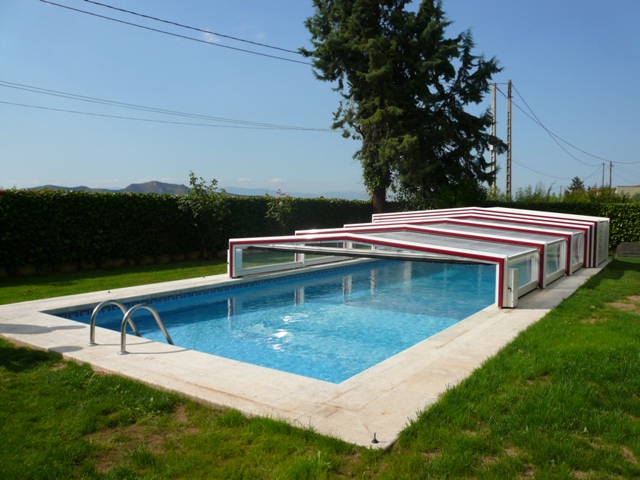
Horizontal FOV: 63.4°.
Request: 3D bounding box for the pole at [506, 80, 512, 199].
[{"bbox_3d":[10.438,-4.635,28.781,0.260,8.310,0.240,2,4,20],"label":"pole"}]

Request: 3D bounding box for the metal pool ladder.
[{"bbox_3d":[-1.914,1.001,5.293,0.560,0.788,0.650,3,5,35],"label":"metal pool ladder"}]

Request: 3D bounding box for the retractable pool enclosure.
[{"bbox_3d":[2.762,-0.062,11.959,6.042,1.377,8.264,3,5,35],"label":"retractable pool enclosure"}]

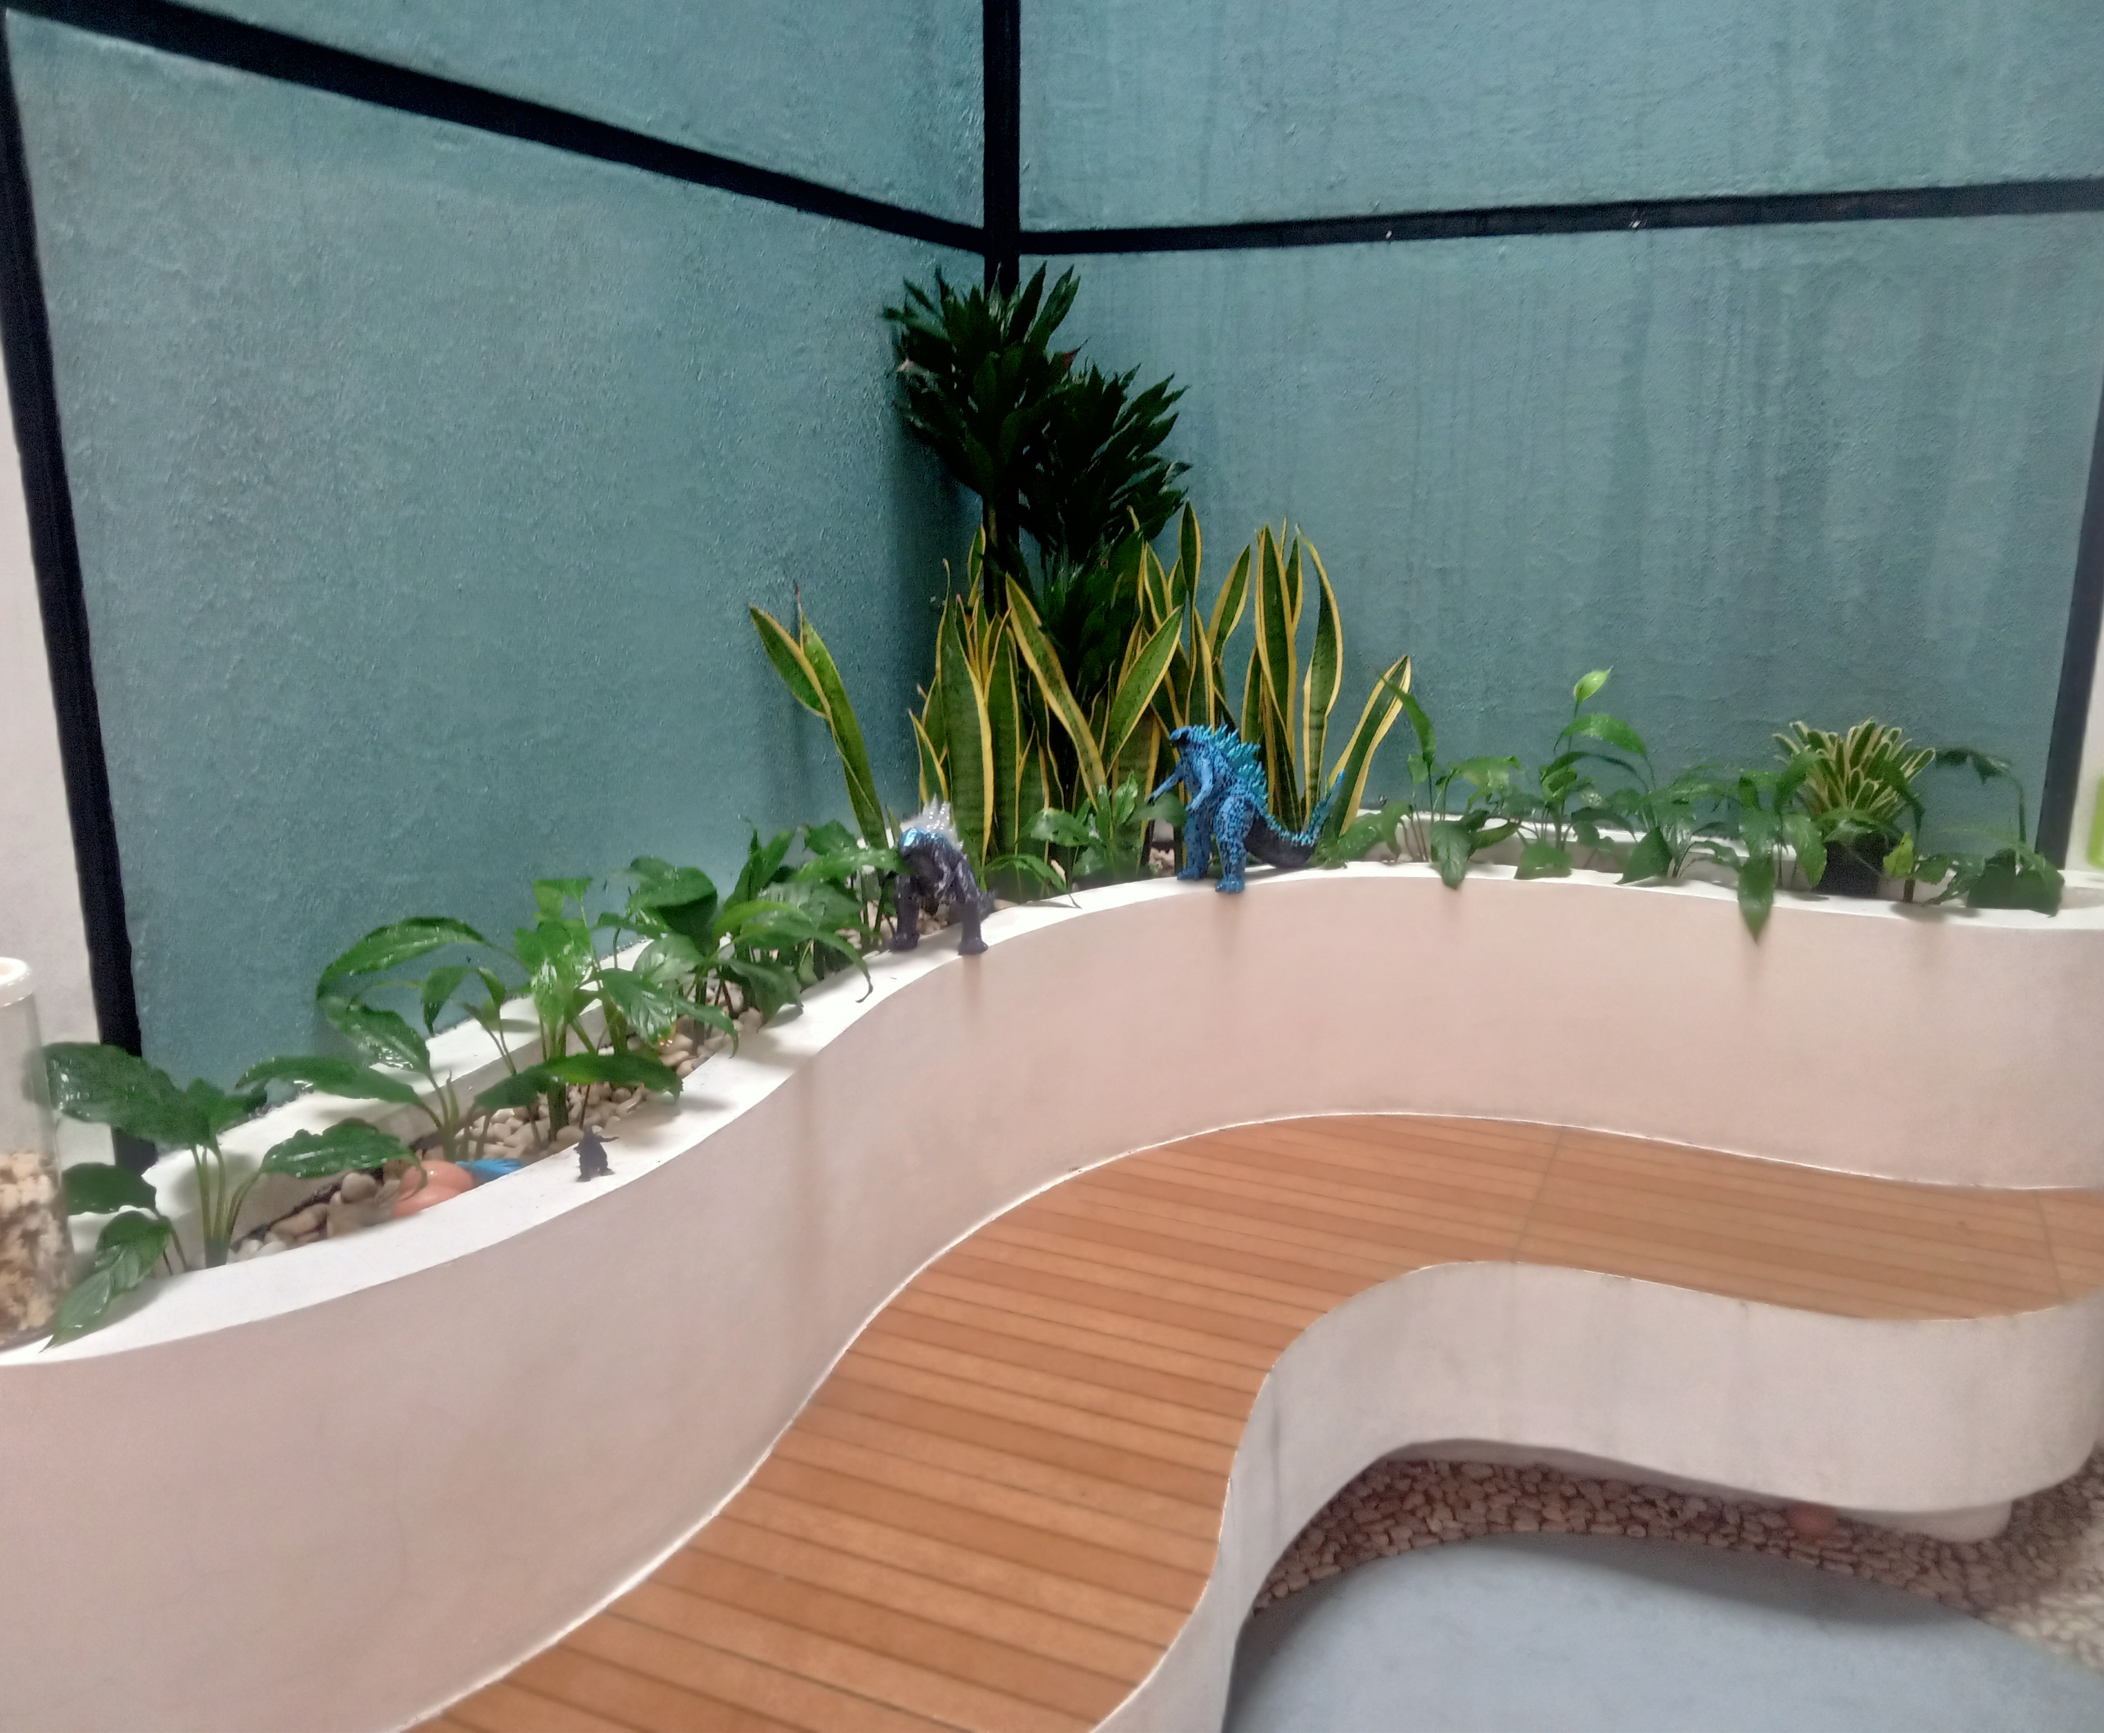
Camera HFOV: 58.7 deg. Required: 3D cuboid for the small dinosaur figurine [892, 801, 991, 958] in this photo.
[{"bbox_3d":[-0.129,0.010,2.330,0.115,0.175,0.180,7,16,26],"label":"small dinosaur figurine"}]

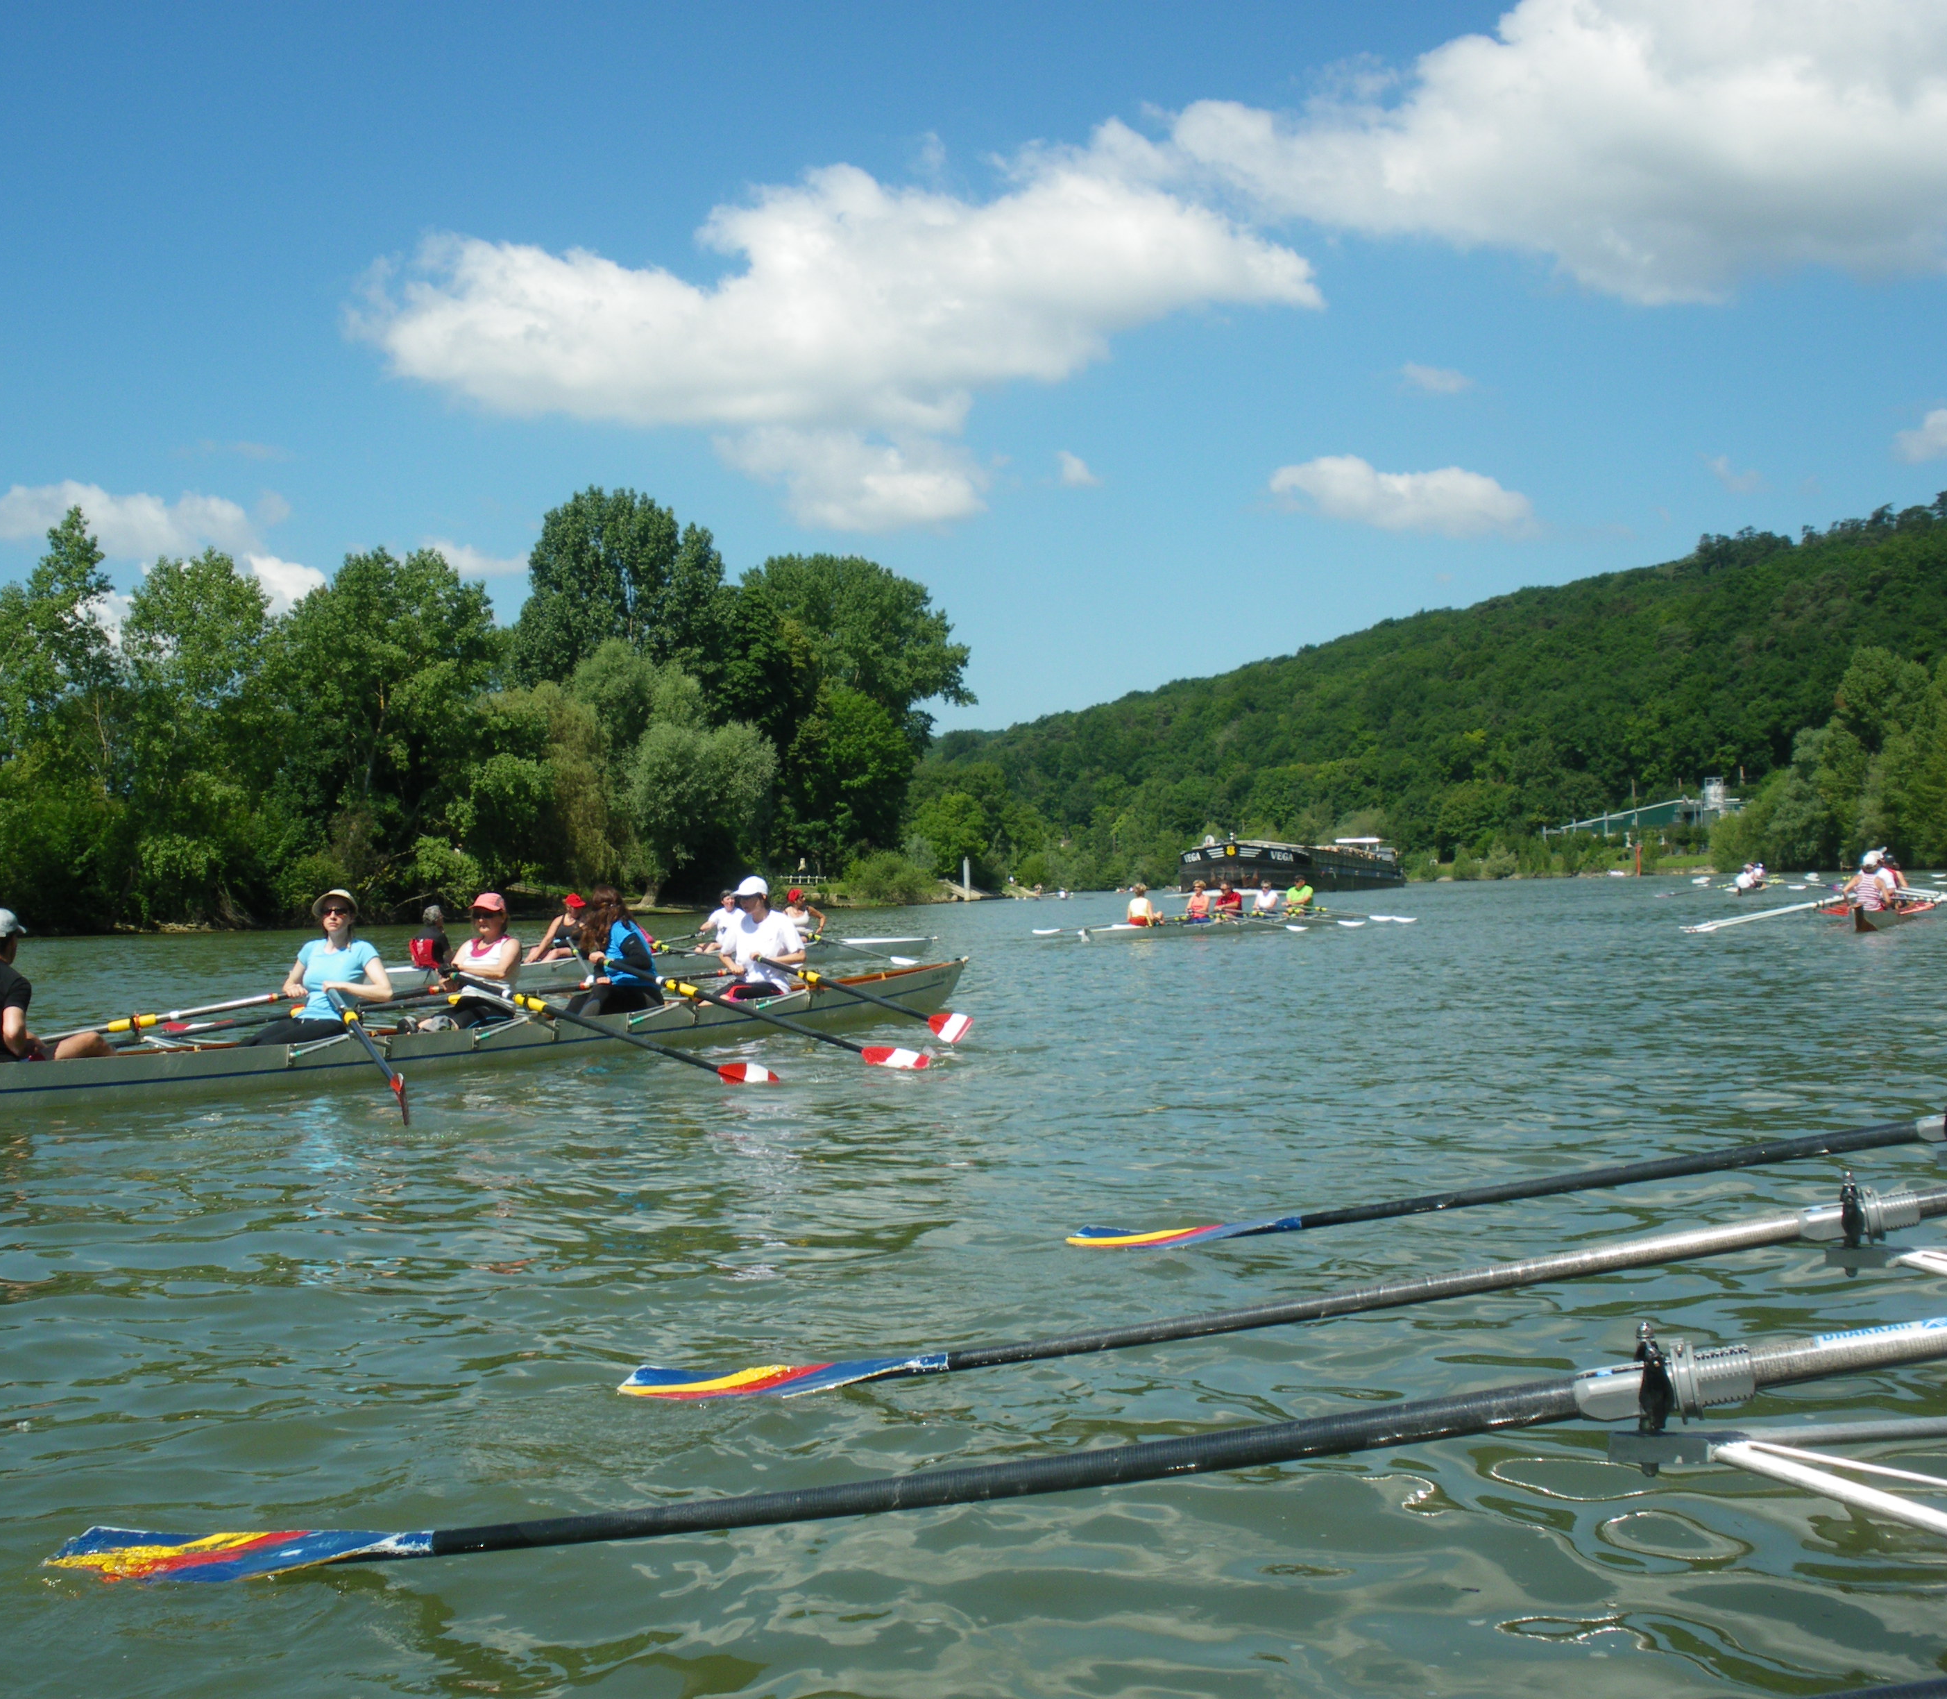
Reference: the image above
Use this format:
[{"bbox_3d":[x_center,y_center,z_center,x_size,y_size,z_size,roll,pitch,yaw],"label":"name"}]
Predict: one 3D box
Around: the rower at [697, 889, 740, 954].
[{"bbox_3d":[-3.434,0.984,31.200,0.600,0.900,1.000,-3,-1,40],"label":"rower"}]

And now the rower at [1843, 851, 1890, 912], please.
[{"bbox_3d":[12.364,0.462,32.400,0.600,0.900,1.000,-2,-1,27],"label":"rower"}]

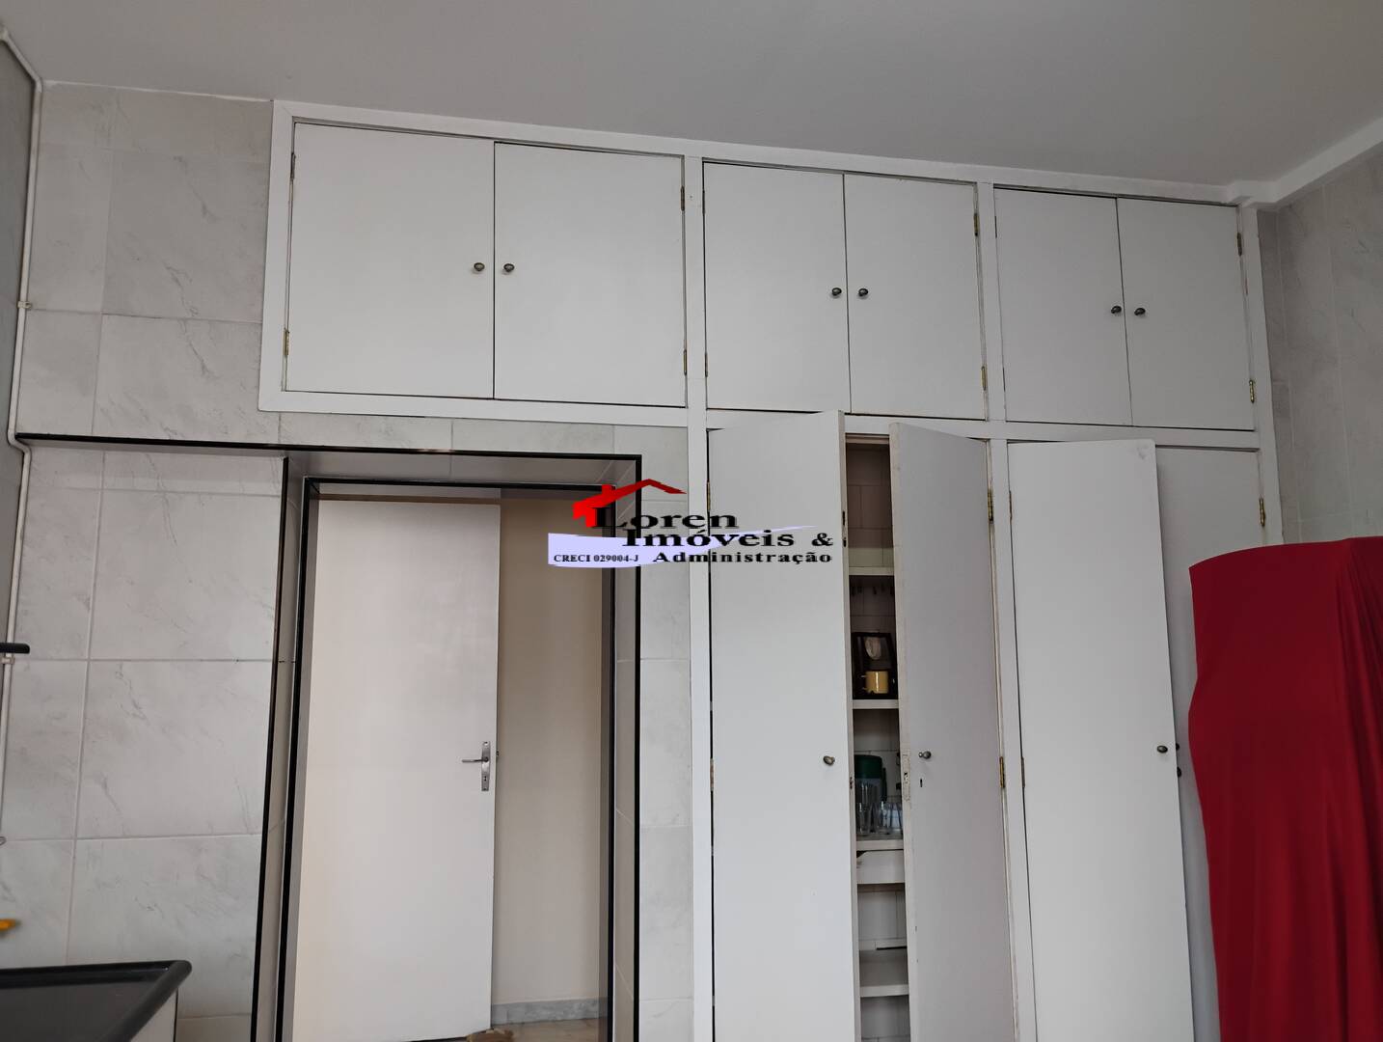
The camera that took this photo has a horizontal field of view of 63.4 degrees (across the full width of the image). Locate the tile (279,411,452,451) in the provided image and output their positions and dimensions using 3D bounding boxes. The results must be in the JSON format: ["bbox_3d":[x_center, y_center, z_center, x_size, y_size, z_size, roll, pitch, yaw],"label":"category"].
[{"bbox_3d":[-0.890,-0.243,3.076,0.456,0.088,0.020,1,-9,-11],"label":"tile"}]

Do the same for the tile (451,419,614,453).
[{"bbox_3d":[-0.444,-0.235,3.161,0.452,0.084,0.020,1,-9,-11],"label":"tile"}]

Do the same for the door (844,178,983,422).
[{"bbox_3d":[0.681,-0.688,3.456,0.427,0.763,0.040,1,-9,-11],"label":"door"}]

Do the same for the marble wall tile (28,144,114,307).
[{"bbox_3d":[-1.670,-0.779,3.006,0.198,0.460,0.020,1,-9,-11],"label":"marble wall tile"}]

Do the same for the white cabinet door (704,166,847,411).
[{"bbox_3d":[0.254,-0.695,3.375,0.438,0.757,0.040,1,-9,-11],"label":"white cabinet door"}]

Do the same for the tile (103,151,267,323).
[{"bbox_3d":[-1.357,-0.761,3.017,0.402,0.459,0.020,1,-9,-11],"label":"tile"}]

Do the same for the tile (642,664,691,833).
[{"bbox_3d":[-0.073,0.604,3.071,0.137,0.446,0.020,1,-9,-11],"label":"tile"}]

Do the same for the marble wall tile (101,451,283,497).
[{"bbox_3d":[-1.351,-0.127,3.053,0.461,0.115,0.020,1,-9,-11],"label":"marble wall tile"}]

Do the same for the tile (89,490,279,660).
[{"bbox_3d":[-1.349,0.147,3.001,0.452,0.450,0.020,1,-9,-11],"label":"tile"}]

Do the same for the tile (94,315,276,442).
[{"bbox_3d":[-1.327,-0.372,2.964,0.448,0.328,0.020,1,-9,-11],"label":"tile"}]

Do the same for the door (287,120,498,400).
[{"bbox_3d":[-0.822,-0.718,3.102,0.544,0.763,0.030,1,-9,-11],"label":"door"}]

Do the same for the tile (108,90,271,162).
[{"bbox_3d":[-1.360,-1.077,3.064,0.401,0.180,0.020,1,-9,-11],"label":"tile"}]

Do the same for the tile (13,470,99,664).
[{"bbox_3d":[-1.657,0.140,2.939,0.178,0.450,0.020,1,-9,-11],"label":"tile"}]

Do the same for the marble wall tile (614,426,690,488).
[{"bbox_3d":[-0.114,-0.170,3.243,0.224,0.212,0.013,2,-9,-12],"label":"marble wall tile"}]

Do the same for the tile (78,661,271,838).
[{"bbox_3d":[-1.350,0.597,2.944,0.453,0.453,0.020,1,-9,-11],"label":"tile"}]

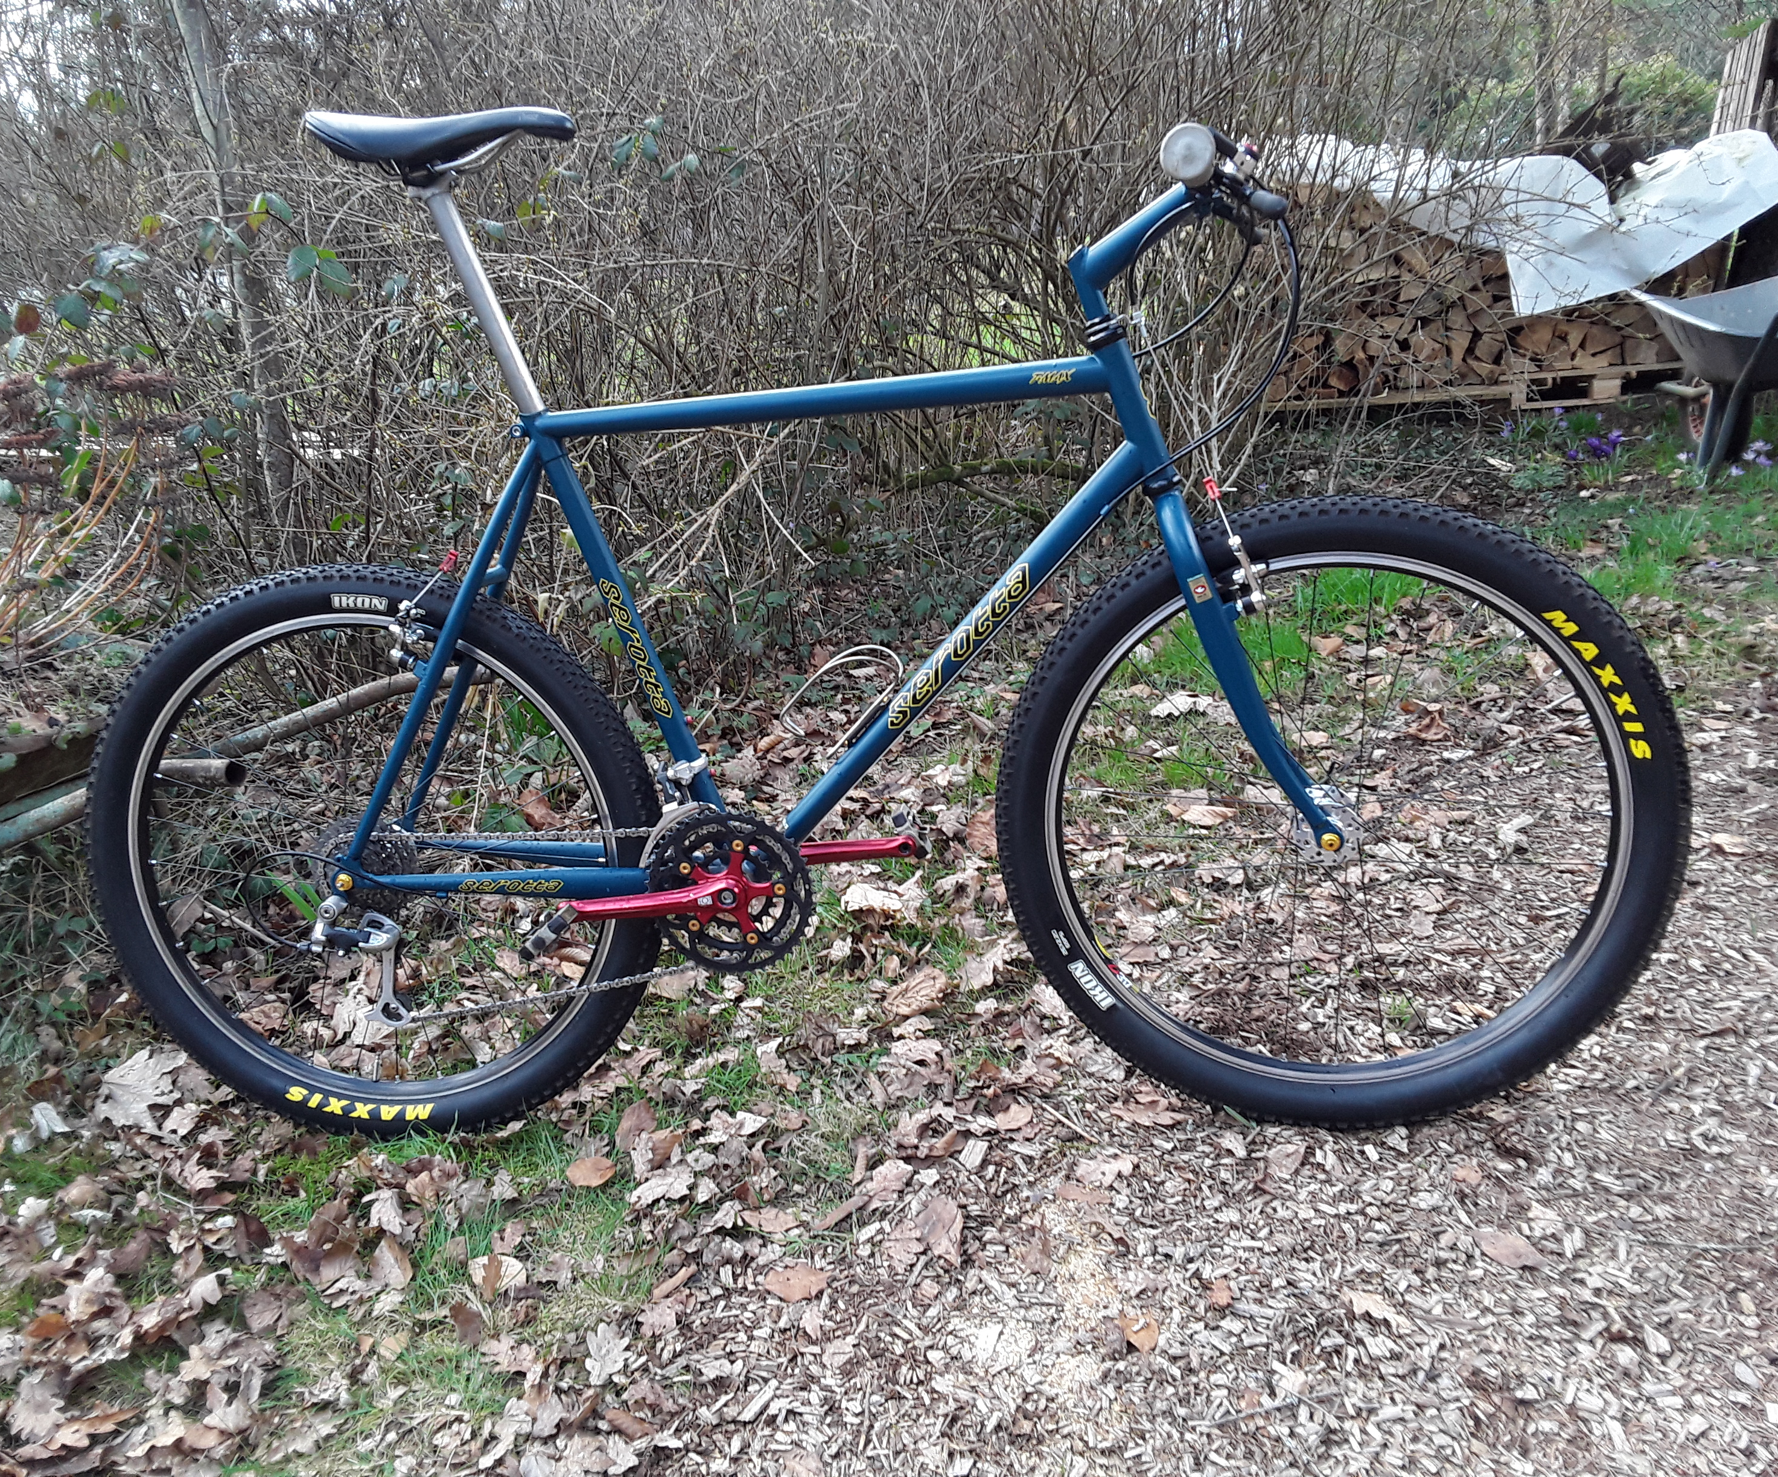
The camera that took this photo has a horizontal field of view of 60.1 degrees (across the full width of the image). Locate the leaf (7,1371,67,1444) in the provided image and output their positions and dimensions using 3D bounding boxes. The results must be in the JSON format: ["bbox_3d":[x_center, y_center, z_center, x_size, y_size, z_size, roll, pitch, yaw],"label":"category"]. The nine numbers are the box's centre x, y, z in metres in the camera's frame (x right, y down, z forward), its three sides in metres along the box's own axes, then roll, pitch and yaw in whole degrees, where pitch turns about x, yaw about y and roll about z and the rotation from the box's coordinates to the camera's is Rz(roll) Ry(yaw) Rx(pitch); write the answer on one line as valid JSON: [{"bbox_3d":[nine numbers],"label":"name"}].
[{"bbox_3d":[-0.724,0.567,1.304,0.050,0.030,0.070,-13,15,-32],"label":"leaf"}]

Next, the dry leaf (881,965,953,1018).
[{"bbox_3d":[0.036,0.322,1.967,0.089,0.022,0.060,-22,25,-37],"label":"dry leaf"}]

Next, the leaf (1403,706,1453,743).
[{"bbox_3d":[0.924,-0.021,2.630,0.077,0.035,0.056,2,21,21],"label":"leaf"}]

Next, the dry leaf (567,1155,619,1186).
[{"bbox_3d":[-0.319,0.465,1.653,0.054,0.015,0.045,-7,13,-13],"label":"dry leaf"}]

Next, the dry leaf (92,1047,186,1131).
[{"bbox_3d":[-0.937,0.438,1.919,0.120,0.050,0.130,-11,14,-28],"label":"dry leaf"}]

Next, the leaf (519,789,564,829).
[{"bbox_3d":[-0.615,0.123,2.681,0.060,0.045,0.090,-18,23,-30],"label":"leaf"}]

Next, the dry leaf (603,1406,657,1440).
[{"bbox_3d":[-0.222,0.588,1.317,0.048,0.018,0.020,8,24,33],"label":"dry leaf"}]

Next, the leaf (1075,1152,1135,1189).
[{"bbox_3d":[0.219,0.441,1.568,0.063,0.016,0.052,-3,13,7],"label":"leaf"}]

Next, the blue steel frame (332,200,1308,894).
[{"bbox_3d":[-0.091,-0.177,1.589,1.057,0.687,0.145,-3,13,8],"label":"blue steel frame"}]

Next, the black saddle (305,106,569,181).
[{"bbox_3d":[-0.436,-0.588,1.517,0.270,0.070,0.140,1,14,8],"label":"black saddle"}]

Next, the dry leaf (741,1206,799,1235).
[{"bbox_3d":[-0.122,0.490,1.563,0.061,0.014,0.022,-3,20,9],"label":"dry leaf"}]

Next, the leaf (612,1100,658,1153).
[{"bbox_3d":[-0.288,0.439,1.740,0.042,0.022,0.074,-3,20,10],"label":"leaf"}]

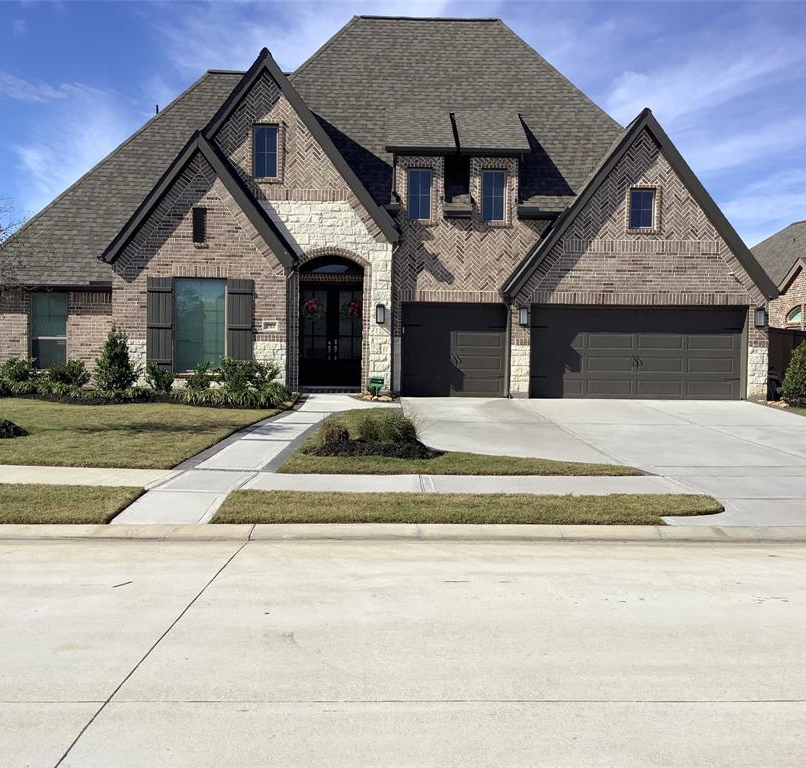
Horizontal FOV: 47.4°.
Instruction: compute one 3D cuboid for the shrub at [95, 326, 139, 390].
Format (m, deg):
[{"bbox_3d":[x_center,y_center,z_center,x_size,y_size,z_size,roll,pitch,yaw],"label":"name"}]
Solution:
[{"bbox_3d":[-6.034,-0.505,19.312,0.962,1.411,0.933,1,2,-1],"label":"shrub"}]

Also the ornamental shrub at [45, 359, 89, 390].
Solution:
[{"bbox_3d":[-7.442,-0.189,20.341,0.968,0.755,0.939,1,2,-1],"label":"ornamental shrub"}]

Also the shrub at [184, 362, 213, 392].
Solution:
[{"bbox_3d":[-4.330,-0.116,19.418,0.632,0.678,0.613,1,2,-1],"label":"shrub"}]

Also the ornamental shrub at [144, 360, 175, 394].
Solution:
[{"bbox_3d":[-5.130,-0.137,19.398,0.631,0.720,0.612,1,2,-1],"label":"ornamental shrub"}]

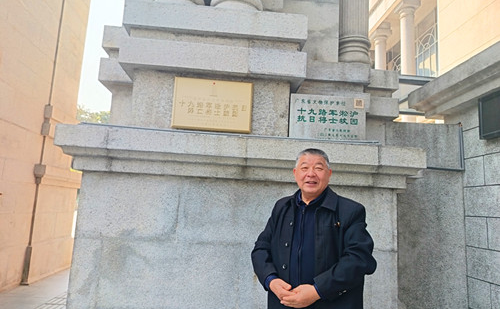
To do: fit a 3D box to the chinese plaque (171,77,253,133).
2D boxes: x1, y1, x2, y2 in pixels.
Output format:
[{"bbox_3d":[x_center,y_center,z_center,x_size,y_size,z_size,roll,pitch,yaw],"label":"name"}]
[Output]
[{"bbox_3d":[-0.292,-0.390,2.756,0.620,0.410,0.035,3,-8,-4],"label":"chinese plaque"}]

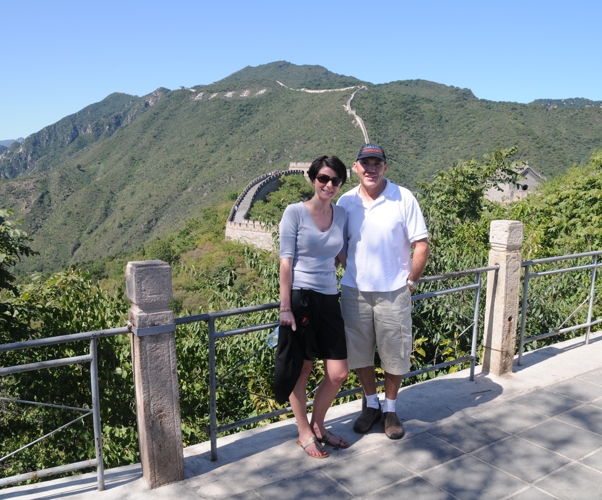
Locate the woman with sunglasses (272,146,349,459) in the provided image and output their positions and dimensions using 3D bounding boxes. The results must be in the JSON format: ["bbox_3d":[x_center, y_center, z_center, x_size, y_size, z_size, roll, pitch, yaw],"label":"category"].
[{"bbox_3d":[0.063,0.317,3.008,0.440,1.715,0.350,-3,9,-23],"label":"woman with sunglasses"}]

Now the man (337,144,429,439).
[{"bbox_3d":[0.512,0.243,3.275,0.580,1.795,0.380,2,8,12],"label":"man"}]

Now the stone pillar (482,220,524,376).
[{"bbox_3d":[1.612,0.382,4.170,0.182,1.212,0.156,-5,9,-33],"label":"stone pillar"}]

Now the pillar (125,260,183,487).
[{"bbox_3d":[-0.759,0.654,2.748,0.180,1.180,0.150,-6,10,-31],"label":"pillar"}]

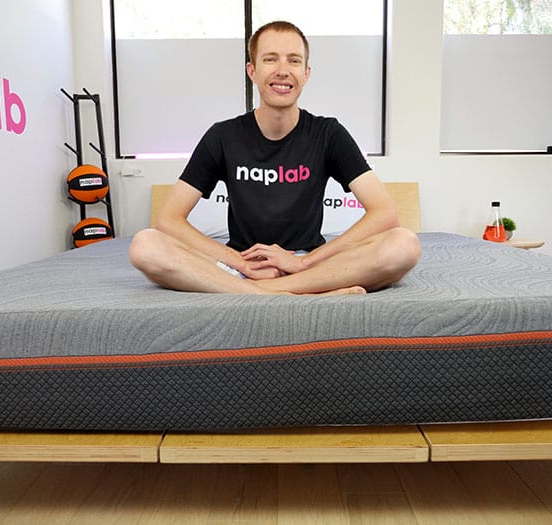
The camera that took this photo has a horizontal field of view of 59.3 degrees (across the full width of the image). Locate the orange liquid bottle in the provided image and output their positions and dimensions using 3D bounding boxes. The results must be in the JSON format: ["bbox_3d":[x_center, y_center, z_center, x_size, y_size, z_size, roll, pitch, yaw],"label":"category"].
[{"bbox_3d":[1.241,-0.230,2.750,0.134,0.226,0.134,0,7,0],"label":"orange liquid bottle"}]

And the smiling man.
[{"bbox_3d":[0.000,-0.322,1.450,0.780,0.780,0.550,0,7,1],"label":"smiling man"}]

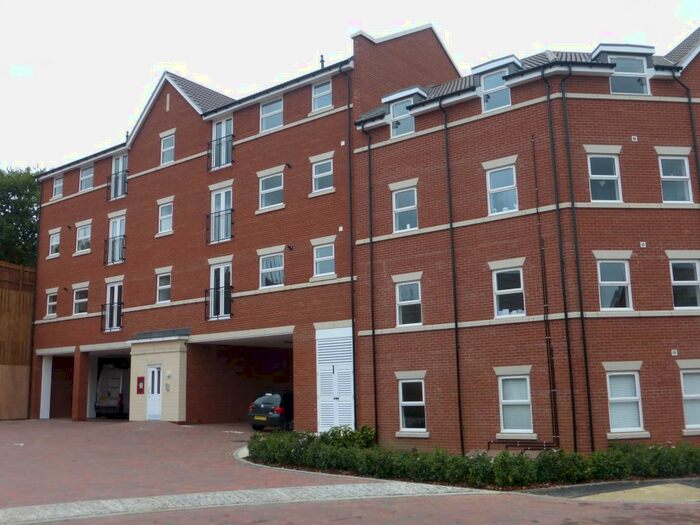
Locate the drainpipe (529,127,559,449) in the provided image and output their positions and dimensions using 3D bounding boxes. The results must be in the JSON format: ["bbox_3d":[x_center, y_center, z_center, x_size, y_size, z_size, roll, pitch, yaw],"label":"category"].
[{"bbox_3d":[5.009,0.550,17.728,0.190,8.050,0.120,-9,-13,37],"label":"drainpipe"}]

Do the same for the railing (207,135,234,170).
[{"bbox_3d":[-4.872,-4.106,25.929,1.380,1.160,0.130,-9,-13,36],"label":"railing"}]

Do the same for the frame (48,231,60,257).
[{"bbox_3d":[-13.895,-0.854,32.387,0.850,1.000,0.110,-9,-13,36],"label":"frame"}]

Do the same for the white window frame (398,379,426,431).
[{"bbox_3d":[1.805,4.125,19.811,0.900,1.450,0.110,-9,-13,37],"label":"white window frame"}]

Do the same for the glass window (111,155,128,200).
[{"bbox_3d":[-9.977,-3.758,29.919,1.224,2.049,0.120,-9,-12,36],"label":"glass window"}]

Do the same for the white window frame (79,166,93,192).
[{"bbox_3d":[-12.007,-3.852,31.447,1.181,1.149,0.100,-9,-12,36],"label":"white window frame"}]

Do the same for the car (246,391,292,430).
[{"bbox_3d":[-2.001,5.626,26.313,1.700,1.450,3.950,-8,-13,34],"label":"car"}]

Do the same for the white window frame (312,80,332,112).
[{"bbox_3d":[-0.937,-5.666,23.364,0.840,1.000,0.100,-9,-13,36],"label":"white window frame"}]

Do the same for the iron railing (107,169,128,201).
[{"bbox_3d":[-10.066,-3.268,29.657,1.300,1.080,0.120,-9,-13,36],"label":"iron railing"}]

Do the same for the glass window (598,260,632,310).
[{"bbox_3d":[6.804,0.603,17.644,0.890,1.298,0.110,0,-11,-7],"label":"glass window"}]

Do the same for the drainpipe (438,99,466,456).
[{"bbox_3d":[2.889,0.250,19.409,0.110,10.330,0.250,-9,-13,35],"label":"drainpipe"}]

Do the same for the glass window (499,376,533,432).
[{"bbox_3d":[4.346,3.727,18.019,0.850,1.460,0.100,-9,-13,35],"label":"glass window"}]

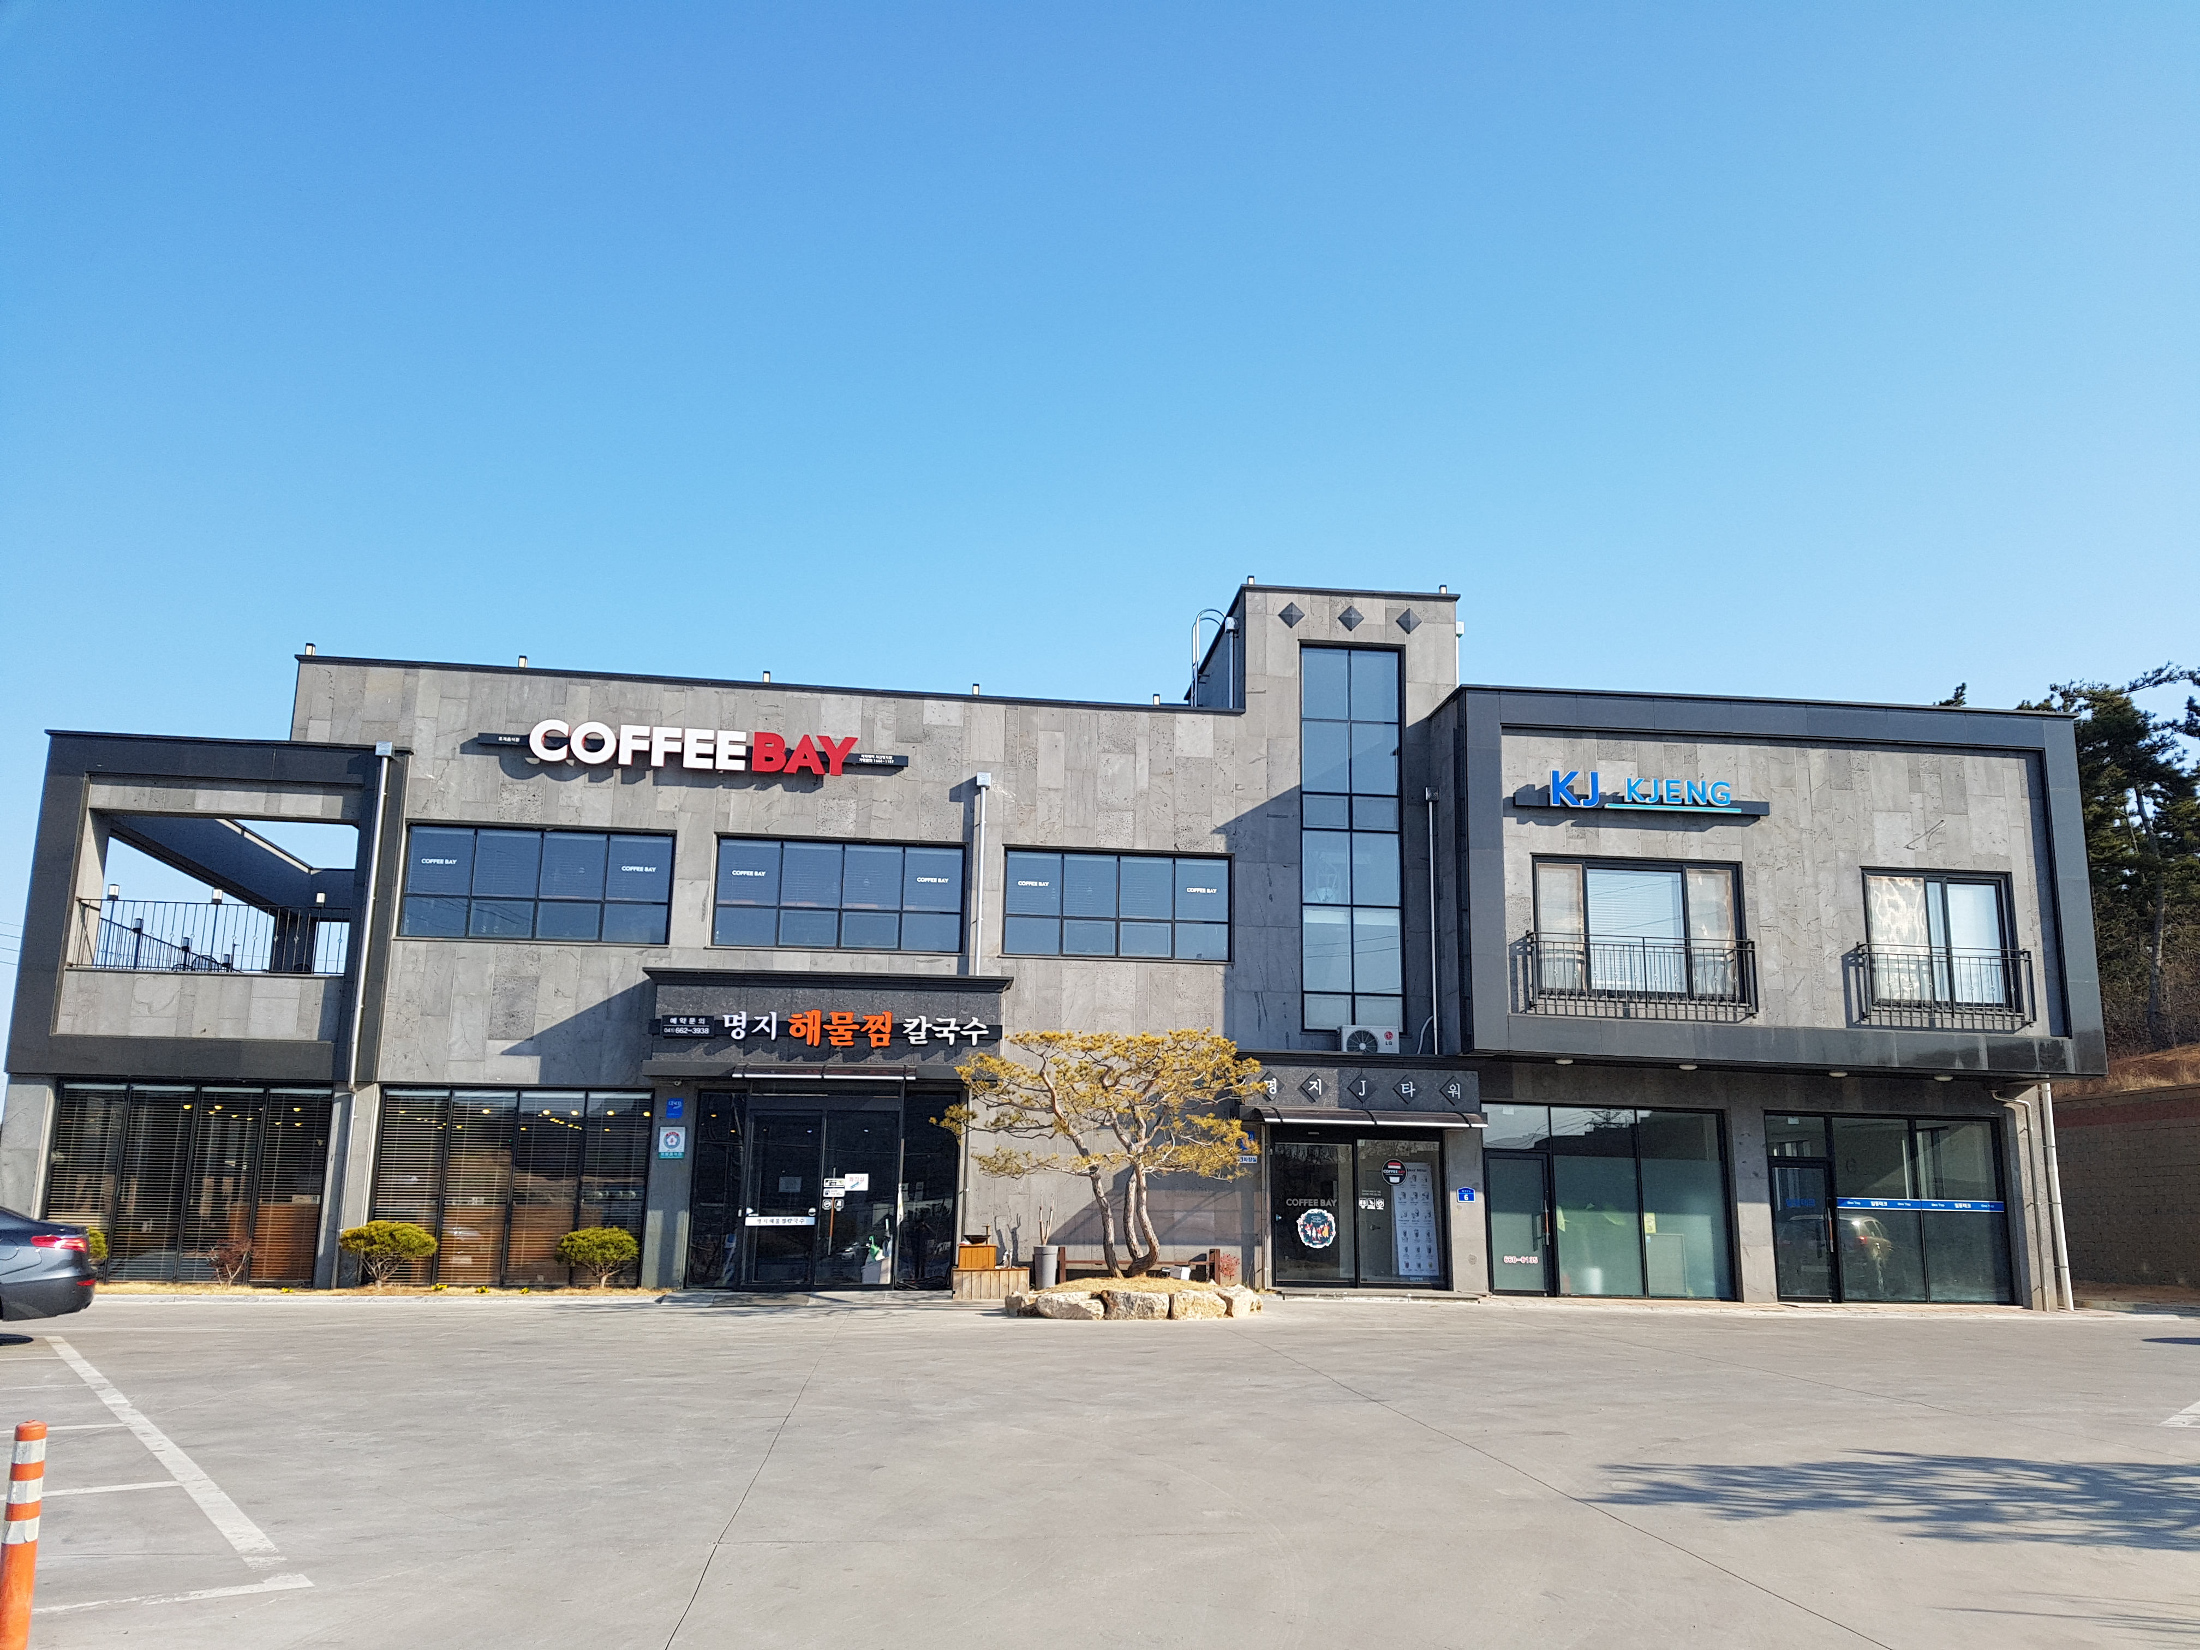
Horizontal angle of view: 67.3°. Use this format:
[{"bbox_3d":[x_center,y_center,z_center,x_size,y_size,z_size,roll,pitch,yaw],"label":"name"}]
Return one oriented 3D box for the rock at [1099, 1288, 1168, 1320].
[{"bbox_3d":[0.425,5.783,19.926,0.829,0.373,0.514,2,-11,-6],"label":"rock"}]

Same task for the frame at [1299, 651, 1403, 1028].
[{"bbox_3d":[3.599,0.151,23.581,1.486,5.569,0.150,2,-12,-6],"label":"frame"}]

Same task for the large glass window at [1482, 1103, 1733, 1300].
[{"bbox_3d":[7.063,5.226,22.947,3.557,2.584,0.150,2,-12,-6],"label":"large glass window"}]

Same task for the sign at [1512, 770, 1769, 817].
[{"bbox_3d":[7.791,-0.420,23.897,3.835,0.581,0.220,2,-13,-6],"label":"sign"}]

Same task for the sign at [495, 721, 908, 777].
[{"bbox_3d":[-5.683,-1.070,23.467,5.866,0.623,0.250,2,-11,-6],"label":"sign"}]

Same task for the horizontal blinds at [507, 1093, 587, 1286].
[{"bbox_3d":[-7.491,4.929,22.422,0.905,2.545,0.070,2,-13,-6],"label":"horizontal blinds"}]

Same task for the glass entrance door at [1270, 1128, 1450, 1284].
[{"bbox_3d":[3.532,5.228,22.523,2.444,2.101,0.150,2,-12,-6],"label":"glass entrance door"}]

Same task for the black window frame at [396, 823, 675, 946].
[{"bbox_3d":[-7.847,0.838,23.107,3.664,1.626,0.150,2,-11,-6],"label":"black window frame"}]

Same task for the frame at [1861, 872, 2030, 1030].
[{"bbox_3d":[11.829,1.644,23.284,2.265,2.045,0.150,2,-12,-6],"label":"frame"}]

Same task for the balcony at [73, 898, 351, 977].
[{"bbox_3d":[-11.712,1.506,21.845,3.465,0.957,0.100,2,-13,-6],"label":"balcony"}]

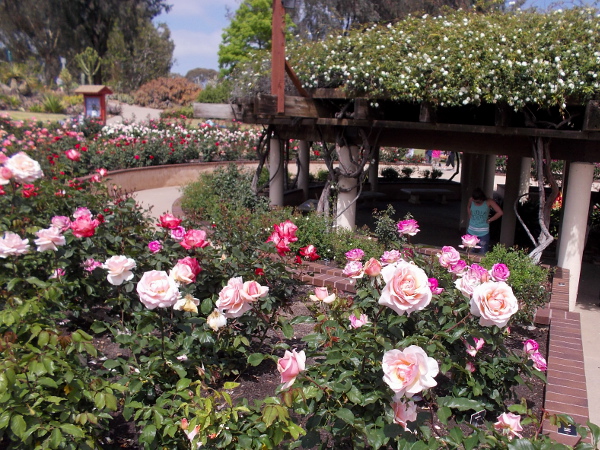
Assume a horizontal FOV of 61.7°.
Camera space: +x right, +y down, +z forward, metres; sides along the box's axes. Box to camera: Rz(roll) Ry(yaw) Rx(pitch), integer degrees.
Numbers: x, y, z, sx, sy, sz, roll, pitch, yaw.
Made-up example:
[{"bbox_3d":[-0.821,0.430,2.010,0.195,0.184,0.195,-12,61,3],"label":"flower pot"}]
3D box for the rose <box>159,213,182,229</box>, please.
[{"bbox_3d":[-0.541,-0.019,2.100,0.096,0.063,0.090,-2,12,-14],"label":"rose"}]

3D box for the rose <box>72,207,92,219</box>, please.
[{"bbox_3d":[-0.974,-0.051,2.250,0.090,0.070,0.085,1,12,0],"label":"rose"}]

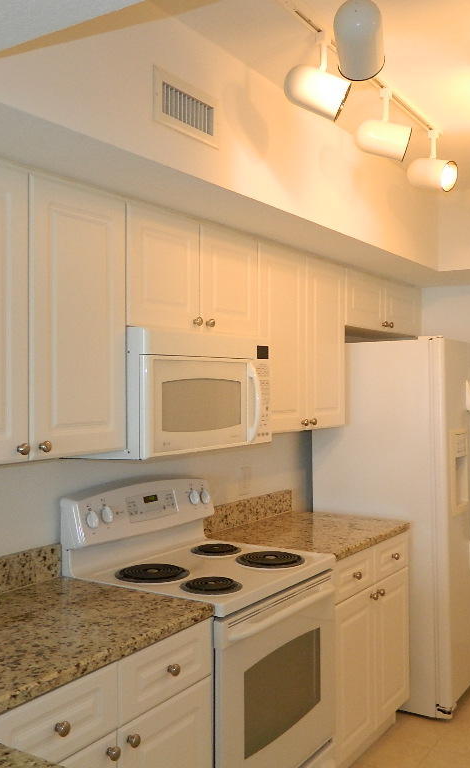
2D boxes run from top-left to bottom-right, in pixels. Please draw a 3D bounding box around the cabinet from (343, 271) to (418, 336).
[{"bbox_3d":[0.683,-0.417,4.044,0.320,0.285,1.025,0,0,34],"label":"cabinet"}]

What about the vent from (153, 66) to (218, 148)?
[{"bbox_3d":[-0.121,-0.751,2.024,0.018,0.141,0.295,0,0,34],"label":"vent"}]

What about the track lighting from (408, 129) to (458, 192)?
[{"bbox_3d":[0.748,-0.844,2.816,0.185,0.247,0.113,0,0,40],"label":"track lighting"}]

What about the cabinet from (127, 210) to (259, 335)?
[{"bbox_3d":[-0.250,-0.363,2.660,0.320,0.377,0.758,0,0,34],"label":"cabinet"}]

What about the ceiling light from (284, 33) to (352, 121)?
[{"bbox_3d":[0.228,-0.847,2.041,0.187,0.242,0.113,0,0,1],"label":"ceiling light"}]

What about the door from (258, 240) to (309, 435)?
[{"bbox_3d":[0.197,-0.179,3.086,0.024,0.765,0.395,0,0,34],"label":"door"}]

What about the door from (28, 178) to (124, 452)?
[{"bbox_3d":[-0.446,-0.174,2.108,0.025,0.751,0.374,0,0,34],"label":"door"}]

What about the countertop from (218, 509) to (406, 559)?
[{"bbox_3d":[0.318,0.648,3.204,0.638,0.036,0.757,0,0,34],"label":"countertop"}]

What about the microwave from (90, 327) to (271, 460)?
[{"bbox_3d":[-0.217,0.029,2.639,0.390,0.405,0.757,0,0,34],"label":"microwave"}]

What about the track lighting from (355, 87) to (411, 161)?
[{"bbox_3d":[0.482,-0.844,2.401,0.181,0.249,0.113,0,0,8],"label":"track lighting"}]

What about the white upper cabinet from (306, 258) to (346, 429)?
[{"bbox_3d":[0.409,-0.177,3.376,0.022,0.755,0.389,0,0,34],"label":"white upper cabinet"}]

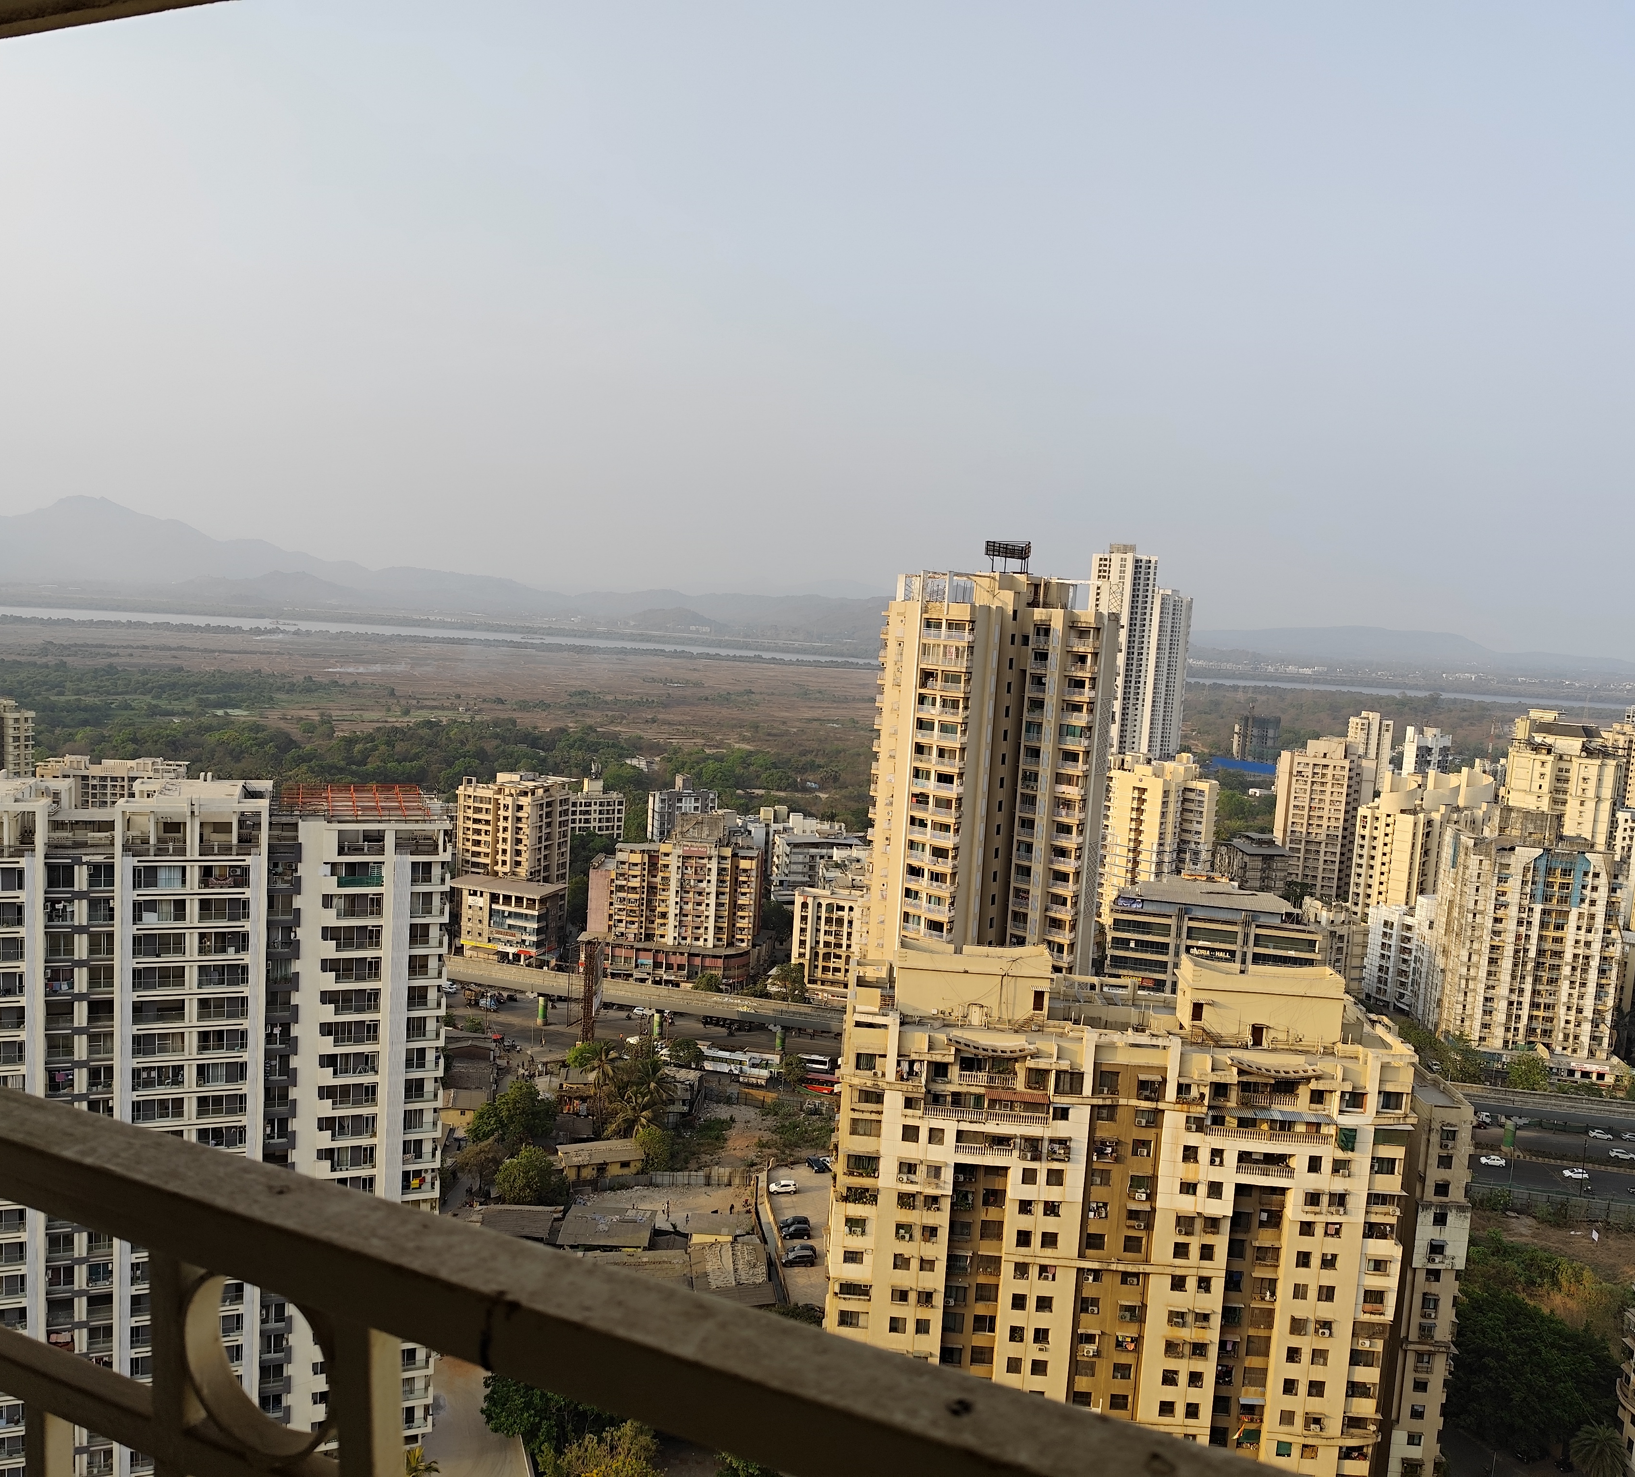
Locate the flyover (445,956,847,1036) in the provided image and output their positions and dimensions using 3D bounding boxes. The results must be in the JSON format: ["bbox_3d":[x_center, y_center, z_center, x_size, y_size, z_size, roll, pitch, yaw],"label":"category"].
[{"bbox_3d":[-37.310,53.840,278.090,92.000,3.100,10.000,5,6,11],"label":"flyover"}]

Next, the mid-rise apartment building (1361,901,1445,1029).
[{"bbox_3d":[153.980,54.740,328.240,16.000,29.500,31.000,1,6,-19],"label":"mid-rise apartment building"}]

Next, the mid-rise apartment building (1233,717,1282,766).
[{"bbox_3d":[277.540,4.540,831.080,26.000,36.500,21.000,4,6,5],"label":"mid-rise apartment building"}]

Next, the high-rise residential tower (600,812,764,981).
[{"bbox_3d":[-34.840,39.340,323.290,39.500,38.500,22.000,4,6,6],"label":"high-rise residential tower"}]

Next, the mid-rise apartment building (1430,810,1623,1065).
[{"bbox_3d":[160.810,44.520,298.440,33.000,53.000,20.500,4,6,7],"label":"mid-rise apartment building"}]

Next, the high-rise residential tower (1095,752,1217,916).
[{"bbox_3d":[97.410,31.900,378.000,22.000,49.500,30.000,-3,9,-45],"label":"high-rise residential tower"}]

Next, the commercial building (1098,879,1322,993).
[{"bbox_3d":[87.470,48.110,289.850,45.000,31.000,24.000,5,6,12],"label":"commercial building"}]

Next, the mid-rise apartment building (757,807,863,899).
[{"bbox_3d":[-1.980,36.800,391.340,28.000,25.000,20.000,3,6,-5],"label":"mid-rise apartment building"}]

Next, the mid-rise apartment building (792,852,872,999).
[{"bbox_3d":[4.000,46.510,318.280,18.300,30.000,16.000,5,6,14],"label":"mid-rise apartment building"}]

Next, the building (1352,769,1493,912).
[{"bbox_3d":[180.590,37.560,392.700,40.000,53.000,18.500,0,7,-32],"label":"building"}]

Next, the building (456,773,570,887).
[{"bbox_3d":[-80.670,28.950,349.880,21.500,38.000,18.000,6,7,22],"label":"building"}]

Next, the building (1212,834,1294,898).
[{"bbox_3d":[126.590,42.200,385.330,15.500,29.000,18.000,3,6,-5],"label":"building"}]

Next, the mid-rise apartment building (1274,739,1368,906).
[{"bbox_3d":[173.130,26.950,452.370,30.500,52.500,21.000,5,6,18],"label":"mid-rise apartment building"}]

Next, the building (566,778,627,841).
[{"bbox_3d":[-83.450,26.610,472.440,24.000,26.000,15.000,0,7,-30],"label":"building"}]

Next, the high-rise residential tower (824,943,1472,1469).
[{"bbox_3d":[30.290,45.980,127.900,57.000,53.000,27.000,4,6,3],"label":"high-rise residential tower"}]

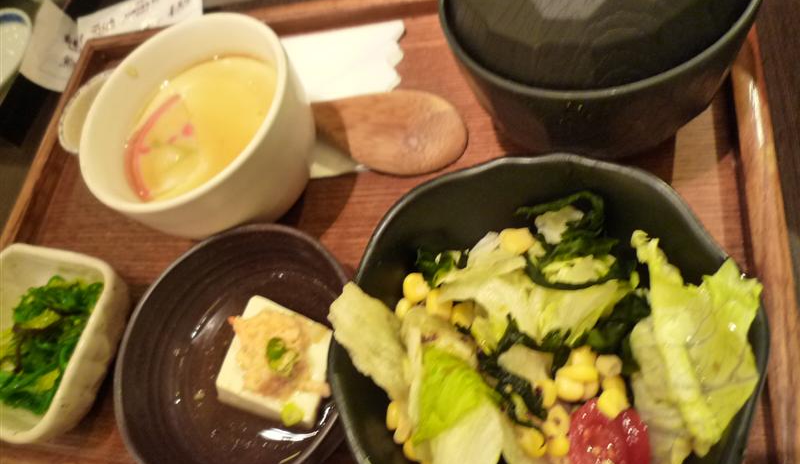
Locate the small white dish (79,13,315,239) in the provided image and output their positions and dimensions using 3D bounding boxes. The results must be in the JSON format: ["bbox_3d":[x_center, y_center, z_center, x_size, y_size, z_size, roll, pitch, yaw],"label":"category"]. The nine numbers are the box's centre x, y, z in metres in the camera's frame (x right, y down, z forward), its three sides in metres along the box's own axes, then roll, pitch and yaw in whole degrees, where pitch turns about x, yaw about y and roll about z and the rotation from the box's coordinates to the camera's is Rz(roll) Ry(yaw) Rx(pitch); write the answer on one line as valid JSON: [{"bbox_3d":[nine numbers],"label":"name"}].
[{"bbox_3d":[-0.080,-0.039,0.256,0.096,0.056,0.096,0,65,20],"label":"small white dish"}]

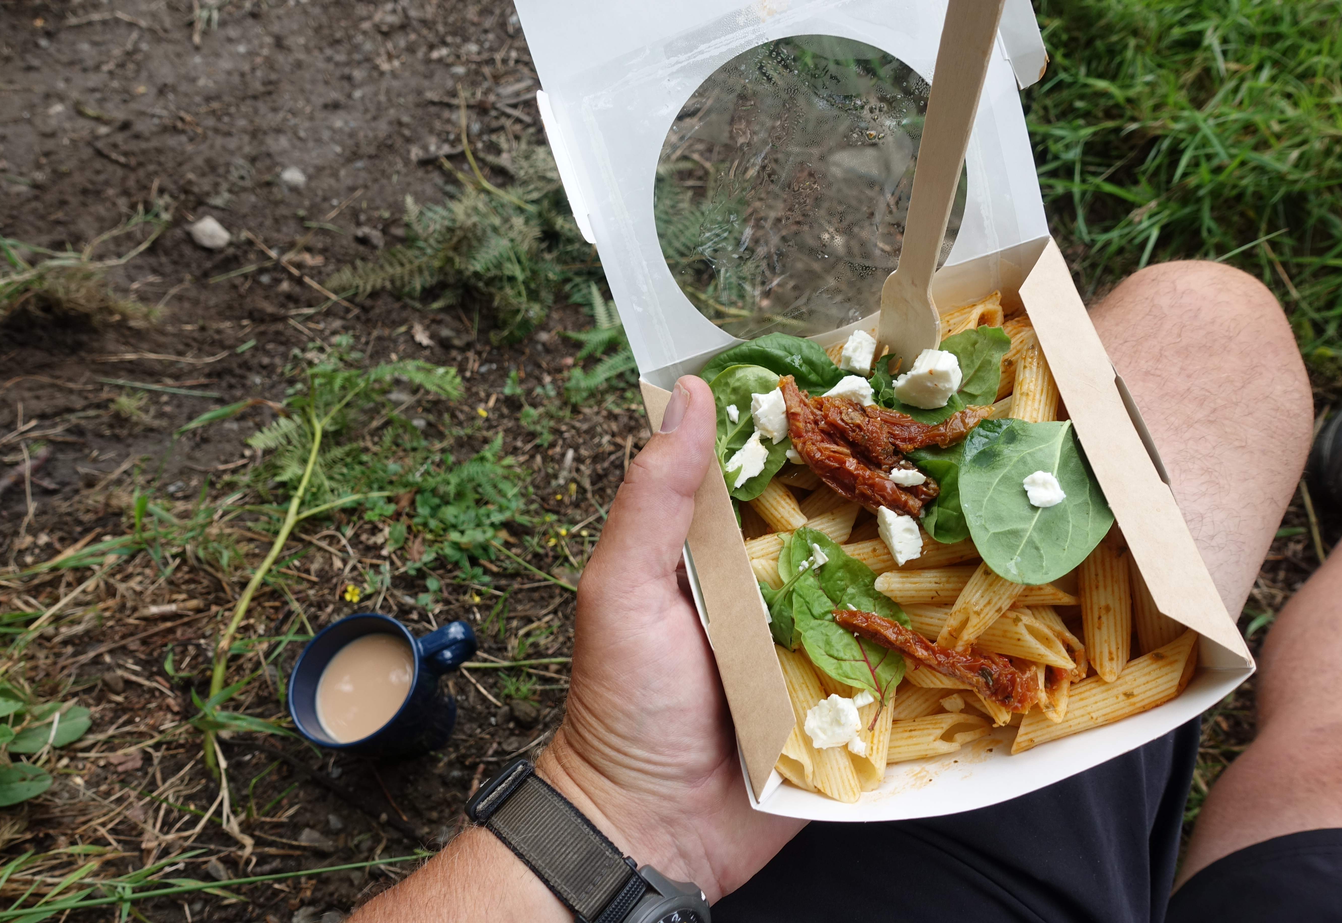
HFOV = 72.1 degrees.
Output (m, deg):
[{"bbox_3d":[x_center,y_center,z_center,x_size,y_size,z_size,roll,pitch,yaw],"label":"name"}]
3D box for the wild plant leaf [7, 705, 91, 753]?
[{"bbox_3d":[-0.457,0.197,0.679,0.066,0.012,0.036,-19,57,1],"label":"wild plant leaf"}]

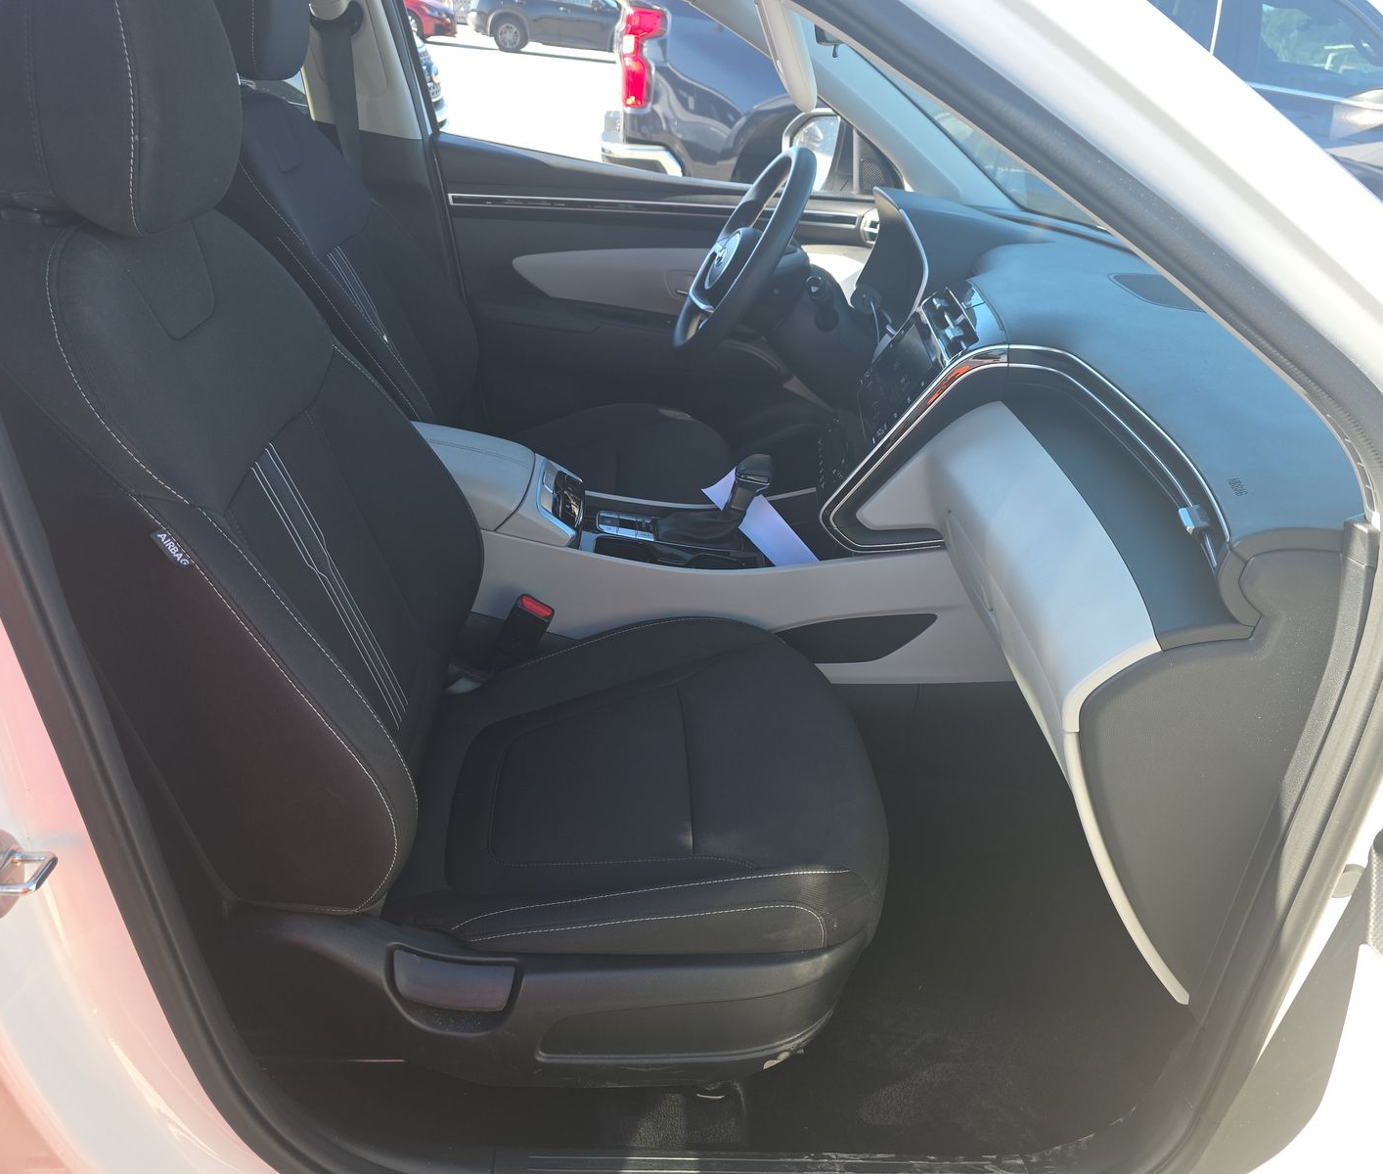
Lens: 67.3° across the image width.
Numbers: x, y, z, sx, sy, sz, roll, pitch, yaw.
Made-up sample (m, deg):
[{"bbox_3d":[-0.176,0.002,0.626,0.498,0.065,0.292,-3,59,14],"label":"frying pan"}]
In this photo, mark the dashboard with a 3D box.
[{"bbox_3d":[0.476,-0.187,1.476,0.560,0.610,1.400,3,29,-6],"label":"dashboard"}]

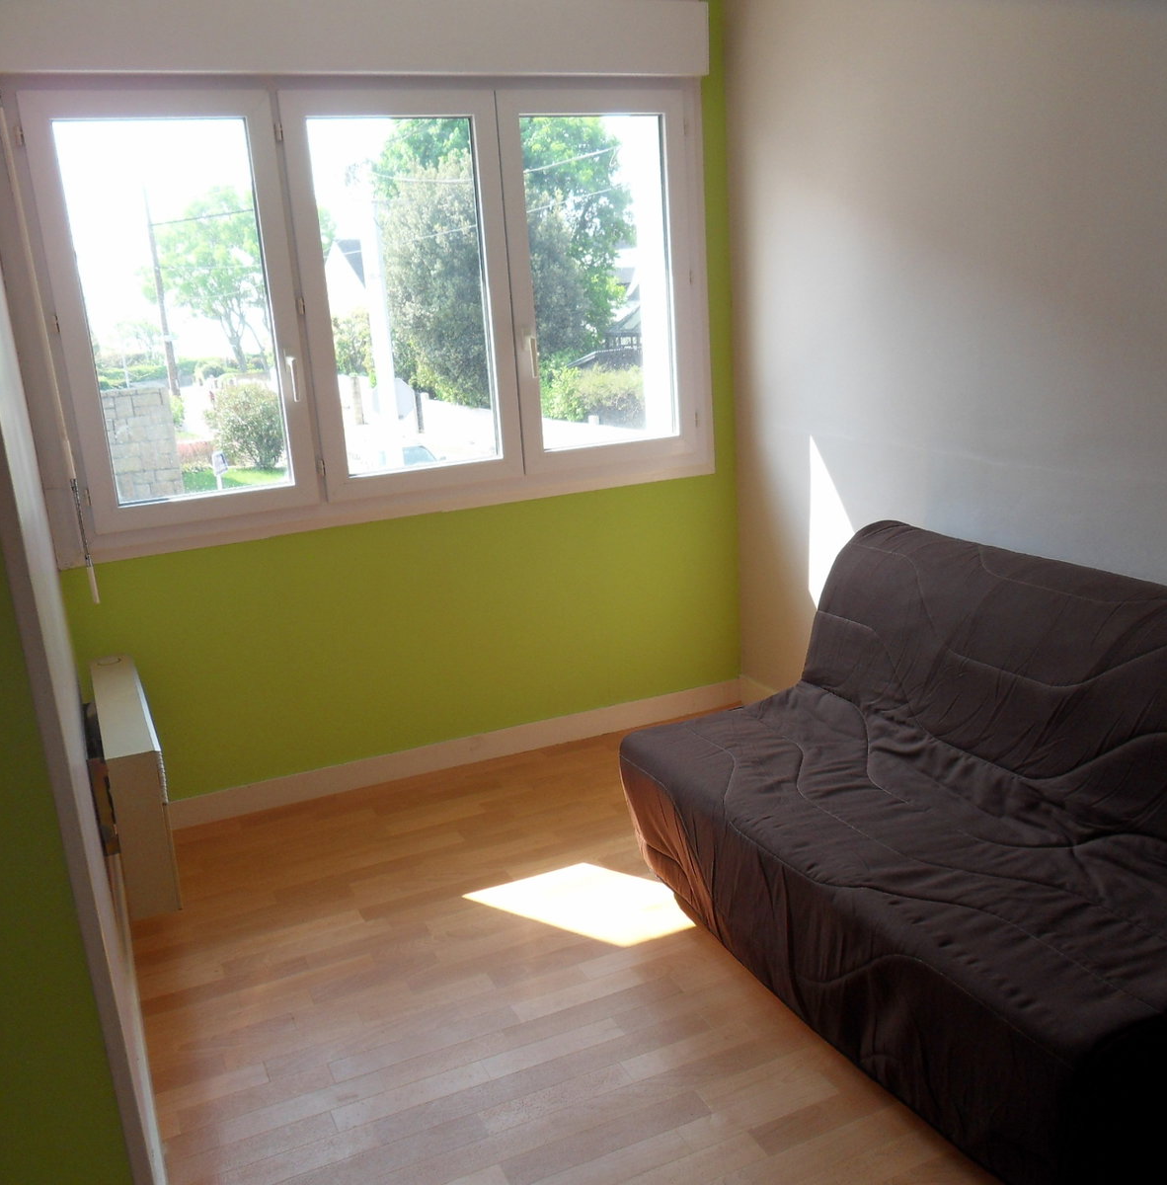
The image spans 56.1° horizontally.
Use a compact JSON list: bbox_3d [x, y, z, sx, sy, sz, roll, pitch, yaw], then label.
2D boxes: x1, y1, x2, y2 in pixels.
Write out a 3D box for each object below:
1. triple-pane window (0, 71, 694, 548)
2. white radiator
[{"bbox_3d":[-0.504,-0.850,3.301,1.996,1.247,0.080,-10,16,-22],"label":"triple-pane window"},{"bbox_3d":[-1.095,0.439,2.667,0.107,0.367,0.775,-10,16,-24],"label":"white radiator"}]

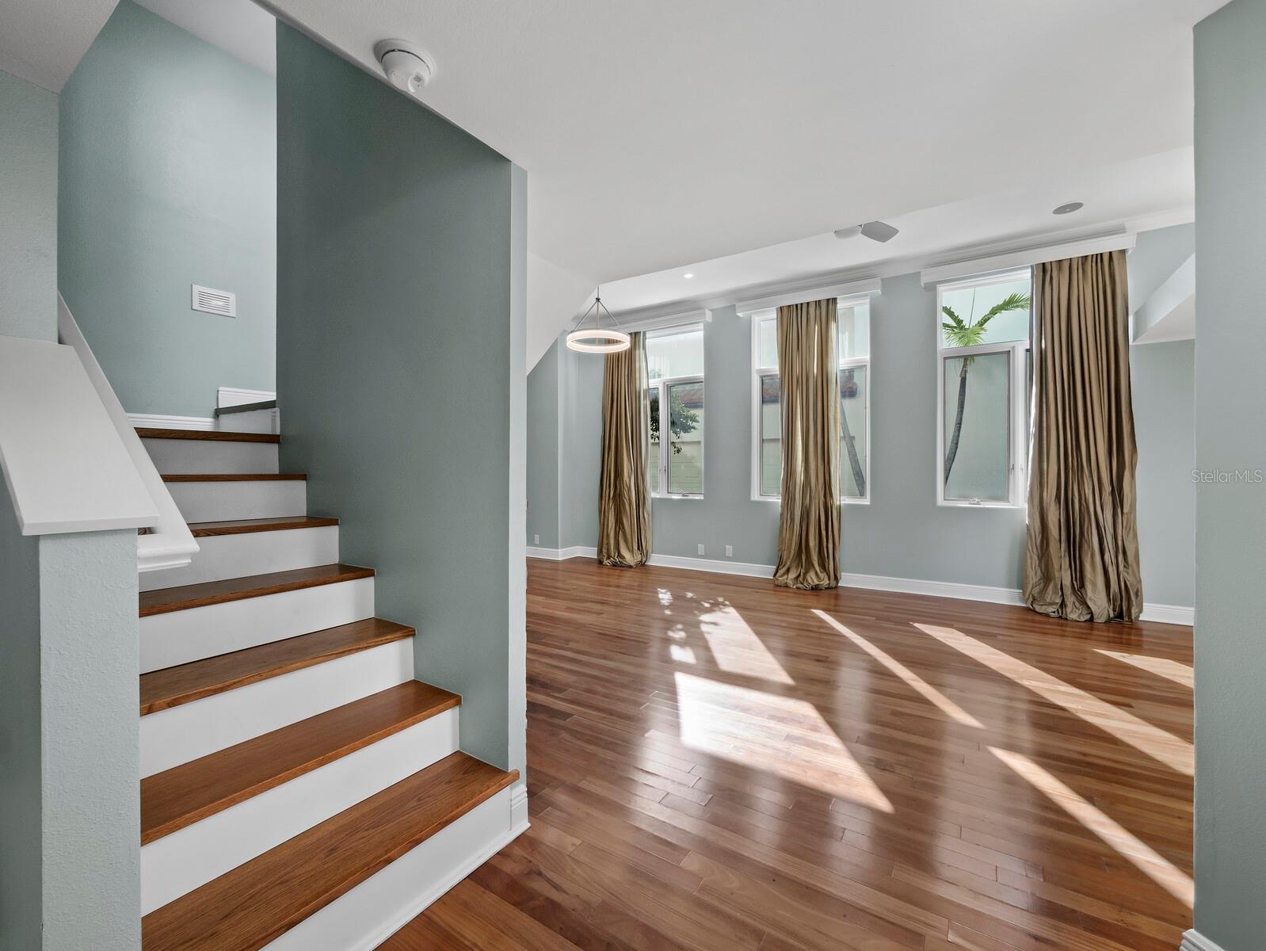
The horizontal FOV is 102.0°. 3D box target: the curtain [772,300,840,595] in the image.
[{"bbox_3d":[1.786,-0.336,5.295,0.638,2.953,0.262,0,0,35],"label":"curtain"}]

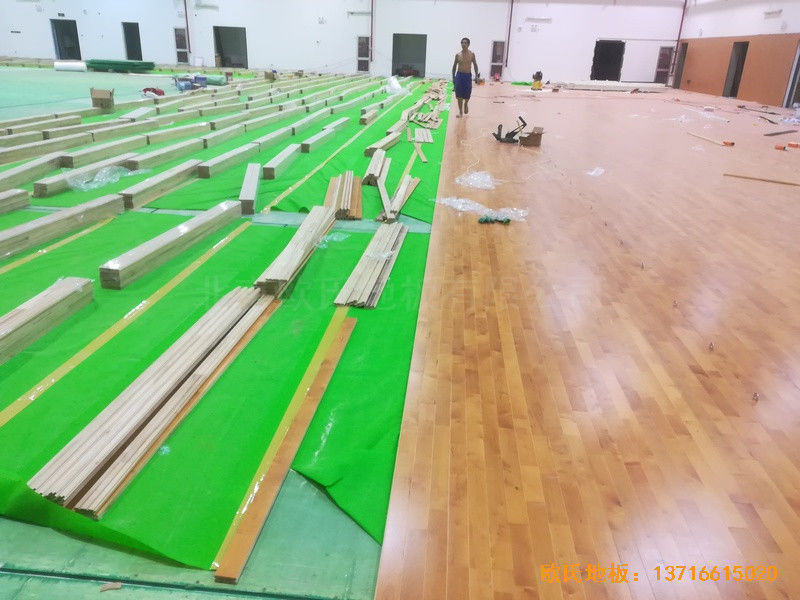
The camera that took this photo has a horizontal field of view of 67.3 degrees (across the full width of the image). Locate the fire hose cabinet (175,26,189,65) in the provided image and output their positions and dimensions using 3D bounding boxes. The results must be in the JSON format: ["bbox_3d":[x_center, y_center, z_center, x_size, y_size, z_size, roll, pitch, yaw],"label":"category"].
[{"bbox_3d":[-13.036,-15.166,35.851,0.720,1.989,0.120,4,22,4],"label":"fire hose cabinet"}]

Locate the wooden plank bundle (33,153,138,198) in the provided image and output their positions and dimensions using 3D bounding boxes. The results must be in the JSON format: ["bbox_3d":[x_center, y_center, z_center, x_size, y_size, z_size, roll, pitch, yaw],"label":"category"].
[{"bbox_3d":[-3.191,-1.324,6.264,0.120,0.122,1.768,3,22,3],"label":"wooden plank bundle"}]

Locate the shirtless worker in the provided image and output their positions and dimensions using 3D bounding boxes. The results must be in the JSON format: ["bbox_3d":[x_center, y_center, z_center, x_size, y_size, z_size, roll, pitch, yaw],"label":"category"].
[{"bbox_3d":[1.534,-5.181,14.002,0.602,1.680,0.450,4,22,4],"label":"shirtless worker"}]

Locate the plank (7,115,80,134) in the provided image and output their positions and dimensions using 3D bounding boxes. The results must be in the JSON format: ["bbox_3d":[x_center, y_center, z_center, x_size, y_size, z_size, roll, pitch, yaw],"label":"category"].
[{"bbox_3d":[-5.618,-2.761,9.555,0.116,0.120,1.876,2,22,0],"label":"plank"}]

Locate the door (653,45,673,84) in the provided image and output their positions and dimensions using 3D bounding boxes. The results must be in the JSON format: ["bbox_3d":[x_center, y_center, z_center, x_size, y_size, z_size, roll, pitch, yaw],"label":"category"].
[{"bbox_3d":[14.812,-12.991,33.591,0.819,2.112,0.100,4,22,4],"label":"door"}]

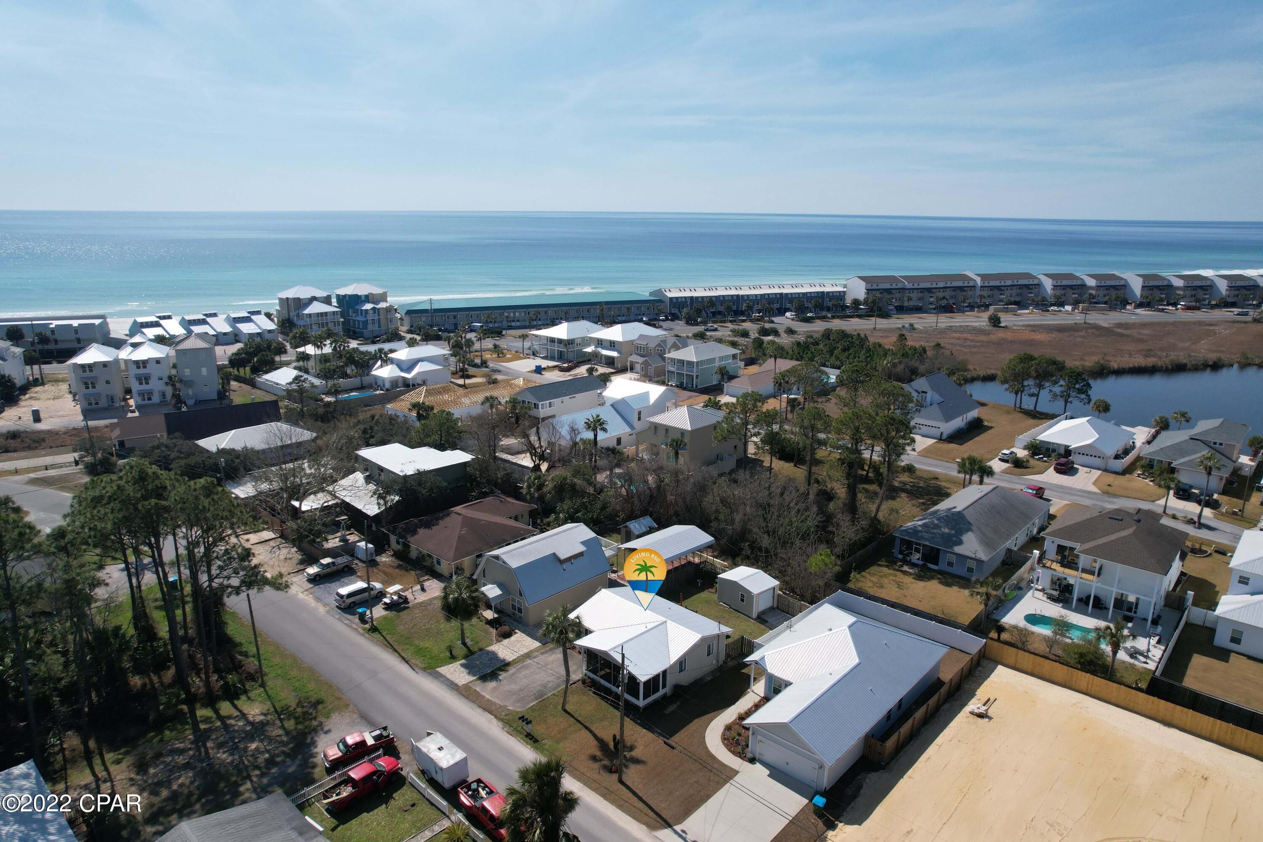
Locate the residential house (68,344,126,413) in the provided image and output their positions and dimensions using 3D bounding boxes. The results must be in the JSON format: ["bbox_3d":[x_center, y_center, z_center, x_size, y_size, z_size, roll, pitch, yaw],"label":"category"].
[{"bbox_3d":[-114.500,-10.010,165.200,9.000,12.300,14.300,-6,17,-23],"label":"residential house"}]

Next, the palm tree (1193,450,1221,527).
[{"bbox_3d":[75.812,9.094,102.400,4.000,10.300,4.000,14,20,41],"label":"palm tree"}]

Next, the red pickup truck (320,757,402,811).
[{"bbox_3d":[-18.995,25.619,54.924,1.850,1.800,5.200,14,21,42],"label":"red pickup truck"}]

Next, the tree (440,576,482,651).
[{"bbox_3d":[-16.400,18.560,74.500,3.850,6.700,3.850,1,15,0],"label":"tree"}]

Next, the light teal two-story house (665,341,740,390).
[{"bbox_3d":[16.902,-13.784,180.710,8.842,8.582,18.644,13,20,39],"label":"light teal two-story house"}]

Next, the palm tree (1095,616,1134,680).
[{"bbox_3d":[43.810,20.750,69.900,3.400,6.000,3.400,1,15,0],"label":"palm tree"}]

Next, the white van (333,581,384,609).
[{"bbox_3d":[-29.220,18.610,83.260,1.970,1.760,5.100,14,20,40],"label":"white van"}]

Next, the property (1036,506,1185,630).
[{"bbox_3d":[52.576,14.180,84.775,12.111,9.363,14.961,14,20,41],"label":"property"}]

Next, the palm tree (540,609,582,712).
[{"bbox_3d":[-5.671,19.421,62.738,3.328,9.350,3.328,0,15,0],"label":"palm tree"}]

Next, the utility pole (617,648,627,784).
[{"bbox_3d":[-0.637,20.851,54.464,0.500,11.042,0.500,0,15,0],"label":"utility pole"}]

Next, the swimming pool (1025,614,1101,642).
[{"bbox_3d":[44.460,21.650,79.160,7.560,0.600,3.710,13,20,38],"label":"swimming pool"}]

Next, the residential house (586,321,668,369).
[{"bbox_3d":[-0.857,-20.316,200.994,11.485,10.179,19.563,13,20,39],"label":"residential house"}]

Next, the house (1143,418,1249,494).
[{"bbox_3d":[91.722,4.011,125.871,11.806,8.040,22.186,14,20,41],"label":"house"}]

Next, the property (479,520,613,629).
[{"bbox_3d":[-9.720,15.801,83.052,9.100,6.500,12.700,15,21,42],"label":"property"}]

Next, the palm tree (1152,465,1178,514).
[{"bbox_3d":[76.040,10.190,109.180,3.200,6.300,3.200,1,15,0],"label":"palm tree"}]

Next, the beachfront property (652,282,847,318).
[{"bbox_3d":[45.616,-46.467,296.058,76.091,11.300,17.000,-5,16,-20],"label":"beachfront property"}]

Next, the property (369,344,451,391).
[{"bbox_3d":[-51.723,-13.255,185.171,10.100,7.900,18.800,13,20,39],"label":"property"}]

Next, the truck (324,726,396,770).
[{"bbox_3d":[-20.747,24.605,58.745,5.000,1.720,1.800,-10,19,-35],"label":"truck"}]

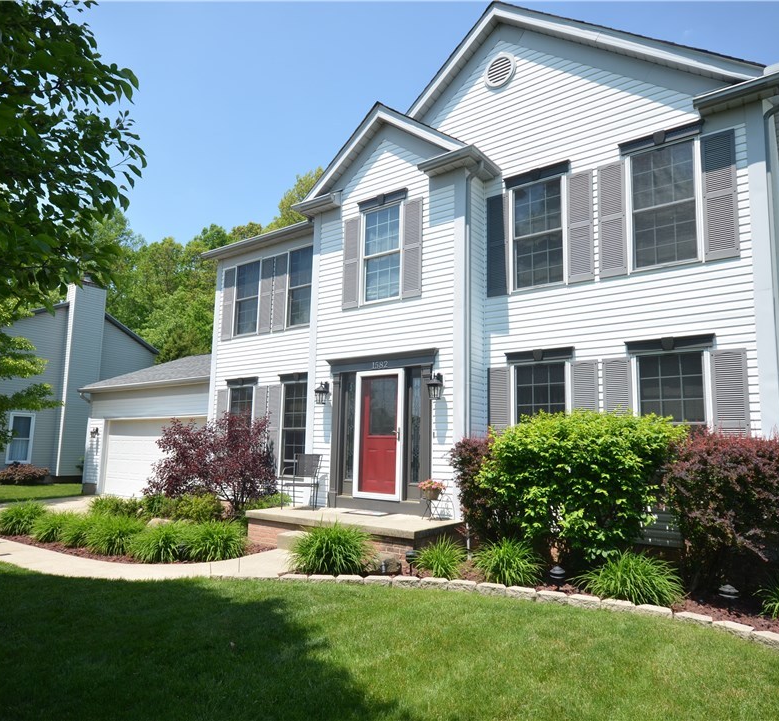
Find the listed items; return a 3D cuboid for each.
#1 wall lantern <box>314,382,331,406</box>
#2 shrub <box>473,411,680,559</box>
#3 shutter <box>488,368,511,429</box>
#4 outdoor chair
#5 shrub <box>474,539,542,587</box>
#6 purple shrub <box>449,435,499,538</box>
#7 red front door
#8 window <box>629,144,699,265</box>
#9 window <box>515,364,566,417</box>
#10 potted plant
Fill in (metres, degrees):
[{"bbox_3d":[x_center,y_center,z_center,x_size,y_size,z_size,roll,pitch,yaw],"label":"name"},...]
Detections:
[{"bbox_3d":[-1.182,0.577,9.994,0.220,0.410,0.260,-6,-11,38],"label":"wall lantern"},{"bbox_3d":[2.193,1.523,6.896,2.400,1.800,1.250,-5,-10,38],"label":"shrub"},{"bbox_3d":[1.659,1.007,8.580,0.383,1.820,0.050,-6,-11,38],"label":"shutter"},{"bbox_3d":[-1.443,2.008,9.516,0.560,0.920,0.580,0,-8,7],"label":"outdoor chair"},{"bbox_3d":[1.282,2.168,6.223,0.680,0.450,0.640,1,-8,0],"label":"shrub"},{"bbox_3d":[1.210,1.681,7.304,0.950,1.500,0.950,-6,-11,38],"label":"purple shrub"},{"bbox_3d":[-0.171,1.183,9.228,0.880,2.000,0.070,-5,-10,38],"label":"red front door"},{"bbox_3d":[3.496,-1.977,7.351,0.840,1.604,0.100,-5,-10,39],"label":"window"},{"bbox_3d":[2.145,0.894,8.196,0.800,1.740,0.090,-5,-10,38],"label":"window"},{"bbox_3d":[0.594,1.831,8.136,0.380,0.310,0.370,1,-8,0],"label":"potted plant"}]

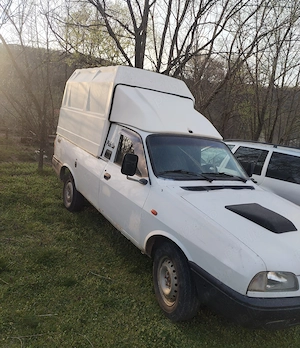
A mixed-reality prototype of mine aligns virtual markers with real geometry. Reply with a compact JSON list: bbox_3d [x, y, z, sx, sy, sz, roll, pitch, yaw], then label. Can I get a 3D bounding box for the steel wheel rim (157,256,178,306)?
[{"bbox_3d":[0.177,0.823,2.319,0.115,0.365,0.365,4,10,-23],"label":"steel wheel rim"}]

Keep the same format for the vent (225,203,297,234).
[{"bbox_3d":[0.883,0.318,2.360,0.370,0.070,0.450,2,23,-32],"label":"vent"}]

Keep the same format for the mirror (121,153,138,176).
[{"bbox_3d":[-0.180,-0.080,2.679,0.135,0.185,0.060,3,10,-25],"label":"mirror"}]

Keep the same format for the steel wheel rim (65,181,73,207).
[{"bbox_3d":[-1.144,0.292,4.420,0.115,0.360,0.360,2,11,-32],"label":"steel wheel rim"}]

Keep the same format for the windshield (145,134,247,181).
[{"bbox_3d":[0.520,-0.180,3.139,1.230,0.110,0.540,2,55,-32],"label":"windshield"}]

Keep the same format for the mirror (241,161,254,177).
[{"bbox_3d":[1.190,-0.060,3.628,0.145,0.190,0.065,0,12,-40],"label":"mirror"}]

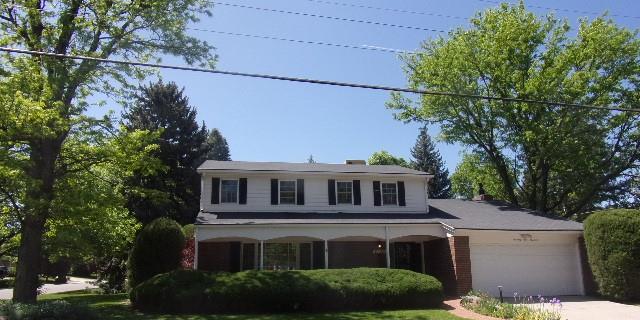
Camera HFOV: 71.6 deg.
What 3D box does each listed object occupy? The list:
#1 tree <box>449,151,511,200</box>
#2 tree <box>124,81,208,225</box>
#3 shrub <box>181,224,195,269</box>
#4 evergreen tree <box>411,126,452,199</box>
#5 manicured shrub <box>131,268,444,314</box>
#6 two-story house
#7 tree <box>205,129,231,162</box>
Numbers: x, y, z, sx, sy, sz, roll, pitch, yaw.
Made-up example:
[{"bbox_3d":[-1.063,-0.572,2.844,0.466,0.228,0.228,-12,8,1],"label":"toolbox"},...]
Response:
[{"bbox_3d":[13.956,4.235,37.626,6.000,9.930,6.000,1,-11,-9],"label":"tree"},{"bbox_3d":[-9.074,1.102,25.071,5.400,11.760,5.400,1,-11,-9],"label":"tree"},{"bbox_3d":[-5.386,4.106,17.509,1.100,3.090,1.100,1,-11,-9],"label":"shrub"},{"bbox_3d":[9.257,3.112,38.077,5.200,12.350,5.200,1,-11,-9],"label":"evergreen tree"},{"bbox_3d":[-0.867,4.562,15.503,10.700,1.330,1.900,1,-11,-9],"label":"manicured shrub"},{"bbox_3d":[2.949,3.216,22.470,17.000,6.360,10.800,1,-11,-9],"label":"two-story house"},{"bbox_3d":[-8.253,3.029,34.128,4.200,11.230,4.200,1,-11,-9],"label":"tree"}]

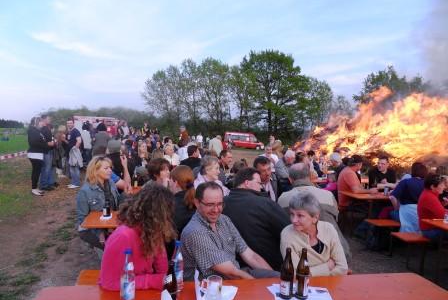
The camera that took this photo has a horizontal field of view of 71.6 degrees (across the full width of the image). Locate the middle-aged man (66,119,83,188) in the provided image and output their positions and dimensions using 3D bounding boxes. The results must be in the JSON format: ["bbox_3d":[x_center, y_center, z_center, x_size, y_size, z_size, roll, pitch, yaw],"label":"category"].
[{"bbox_3d":[-3.947,0.079,8.200,0.360,1.780,0.500,-2,5,-41],"label":"middle-aged man"}]

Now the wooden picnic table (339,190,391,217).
[{"bbox_3d":[2.984,1.089,4.910,2.200,0.770,0.500,2,3,-9],"label":"wooden picnic table"}]

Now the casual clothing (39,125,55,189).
[{"bbox_3d":[-4.388,0.174,7.700,0.400,1.560,0.480,2,3,-3],"label":"casual clothing"}]

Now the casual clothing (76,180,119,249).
[{"bbox_3d":[-1.340,0.766,3.311,0.480,0.850,0.520,-3,5,-41],"label":"casual clothing"}]

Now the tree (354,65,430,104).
[{"bbox_3d":[24.300,-6.706,44.641,11.000,10.700,10.000,0,4,0],"label":"tree"}]

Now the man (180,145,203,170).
[{"bbox_3d":[-0.609,0.594,6.200,0.540,1.310,0.750,4,4,24],"label":"man"}]

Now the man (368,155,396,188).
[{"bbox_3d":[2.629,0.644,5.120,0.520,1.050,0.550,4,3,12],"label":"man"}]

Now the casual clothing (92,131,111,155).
[{"bbox_3d":[-3.380,-0.160,8.510,0.520,0.720,0.340,0,4,6],"label":"casual clothing"}]

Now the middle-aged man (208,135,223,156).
[{"bbox_3d":[-0.307,0.232,11.200,0.520,1.600,0.420,4,3,17],"label":"middle-aged man"}]

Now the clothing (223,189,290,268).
[{"bbox_3d":[0.289,0.696,2.720,0.620,0.700,0.480,2,4,7],"label":"clothing"}]

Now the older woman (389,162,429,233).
[{"bbox_3d":[2.465,0.816,4.161,0.520,1.220,0.700,1,4,-13],"label":"older woman"}]

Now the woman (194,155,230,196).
[{"bbox_3d":[-0.100,0.740,3.460,0.500,1.300,0.750,-3,5,-41],"label":"woman"}]

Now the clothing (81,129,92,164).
[{"bbox_3d":[-5.401,-0.157,12.200,0.460,1.380,0.320,2,4,12],"label":"clothing"}]

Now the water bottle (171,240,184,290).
[{"bbox_3d":[-0.244,0.628,1.689,0.070,0.268,0.070,1,4,-7],"label":"water bottle"}]

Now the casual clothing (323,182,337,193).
[{"bbox_3d":[1.936,0.720,5.700,0.340,0.260,0.320,2,3,-11],"label":"casual clothing"}]

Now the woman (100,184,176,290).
[{"bbox_3d":[-0.517,0.860,1.900,0.520,1.260,0.780,1,4,-27],"label":"woman"}]

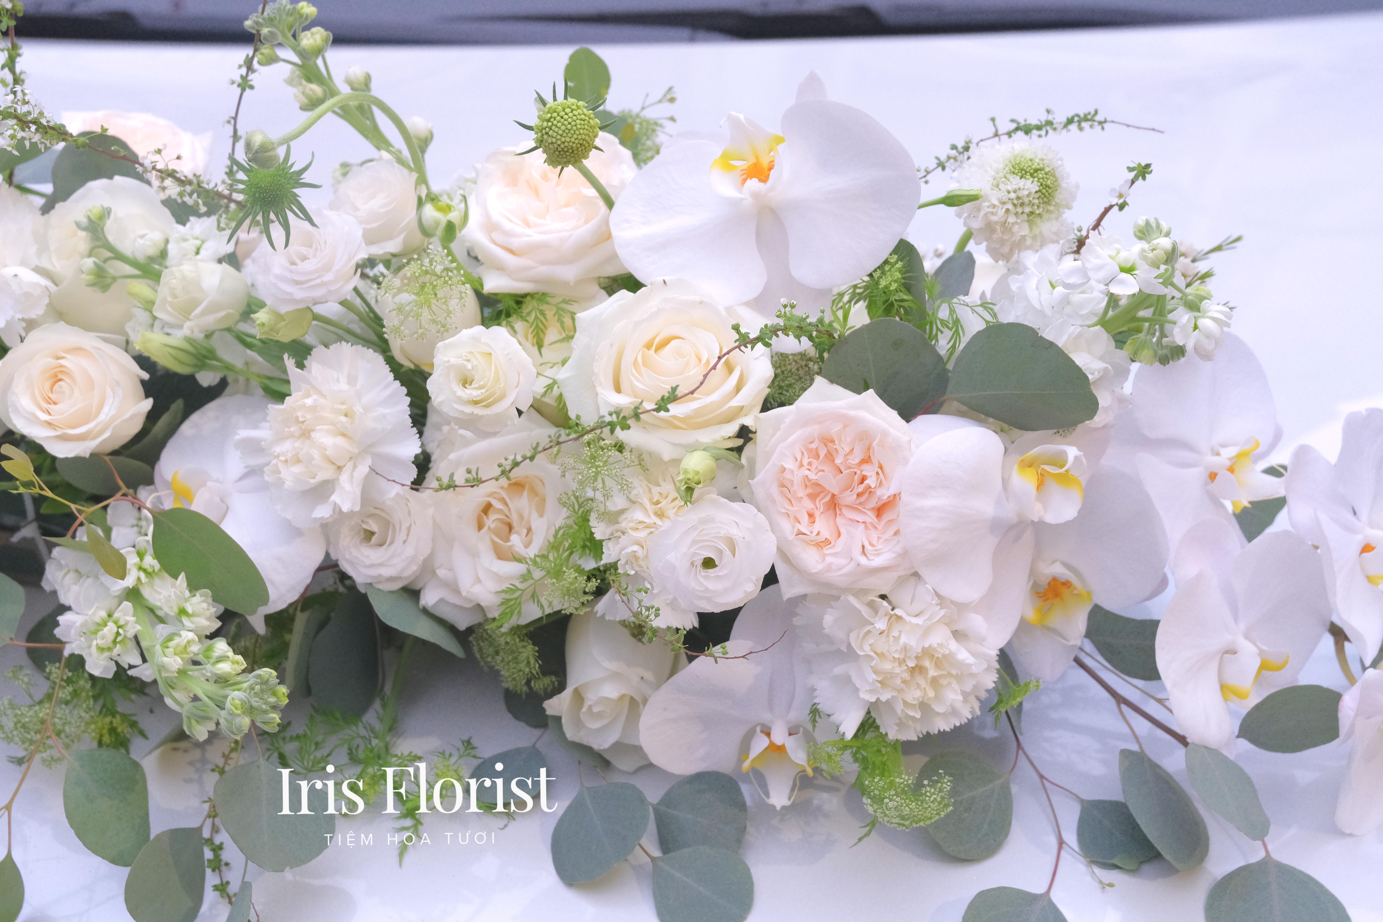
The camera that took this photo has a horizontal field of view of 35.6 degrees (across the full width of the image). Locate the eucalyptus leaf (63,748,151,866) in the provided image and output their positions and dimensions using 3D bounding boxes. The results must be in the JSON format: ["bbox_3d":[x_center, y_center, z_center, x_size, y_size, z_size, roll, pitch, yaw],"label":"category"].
[{"bbox_3d":[-0.267,0.158,0.985,0.043,0.008,0.057,-26,66,-5],"label":"eucalyptus leaf"}]

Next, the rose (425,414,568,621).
[{"bbox_3d":[-0.072,0.022,0.805,0.060,0.074,0.055,0,3,-6],"label":"rose"}]

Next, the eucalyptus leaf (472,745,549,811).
[{"bbox_3d":[-0.075,0.130,0.885,0.031,0.006,0.034,27,64,15],"label":"eucalyptus leaf"}]

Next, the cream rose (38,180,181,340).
[{"bbox_3d":[-0.241,-0.084,0.890,0.056,0.052,0.064,0,79,30],"label":"cream rose"}]

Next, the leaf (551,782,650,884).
[{"bbox_3d":[-0.035,0.144,0.835,0.041,0.008,0.040,-32,59,-22],"label":"leaf"}]

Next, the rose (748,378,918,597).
[{"bbox_3d":[0.060,0.011,0.884,0.073,0.086,0.056,-2,-3,-3],"label":"rose"}]

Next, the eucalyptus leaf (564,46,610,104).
[{"bbox_3d":[-0.046,-0.169,0.950,0.021,0.006,0.029,-2,73,-7],"label":"eucalyptus leaf"}]

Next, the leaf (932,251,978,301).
[{"bbox_3d":[0.112,-0.078,0.920,0.022,0.006,0.027,32,90,36],"label":"leaf"}]

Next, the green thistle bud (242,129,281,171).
[{"bbox_3d":[-0.181,-0.131,0.905,0.018,0.016,0.016,-39,90,-15],"label":"green thistle bud"}]

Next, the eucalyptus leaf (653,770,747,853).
[{"bbox_3d":[0.004,0.145,0.872,0.040,0.008,0.038,22,64,8],"label":"eucalyptus leaf"}]

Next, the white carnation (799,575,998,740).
[{"bbox_3d":[0.081,0.077,0.835,0.076,0.066,0.048,6,7,-13],"label":"white carnation"}]

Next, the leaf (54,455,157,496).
[{"bbox_3d":[-0.248,0.003,0.910,0.042,0.008,0.034,6,41,2],"label":"leaf"}]

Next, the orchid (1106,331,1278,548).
[{"bbox_3d":[0.208,-0.006,0.890,0.088,0.096,0.042,18,-12,-28],"label":"orchid"}]

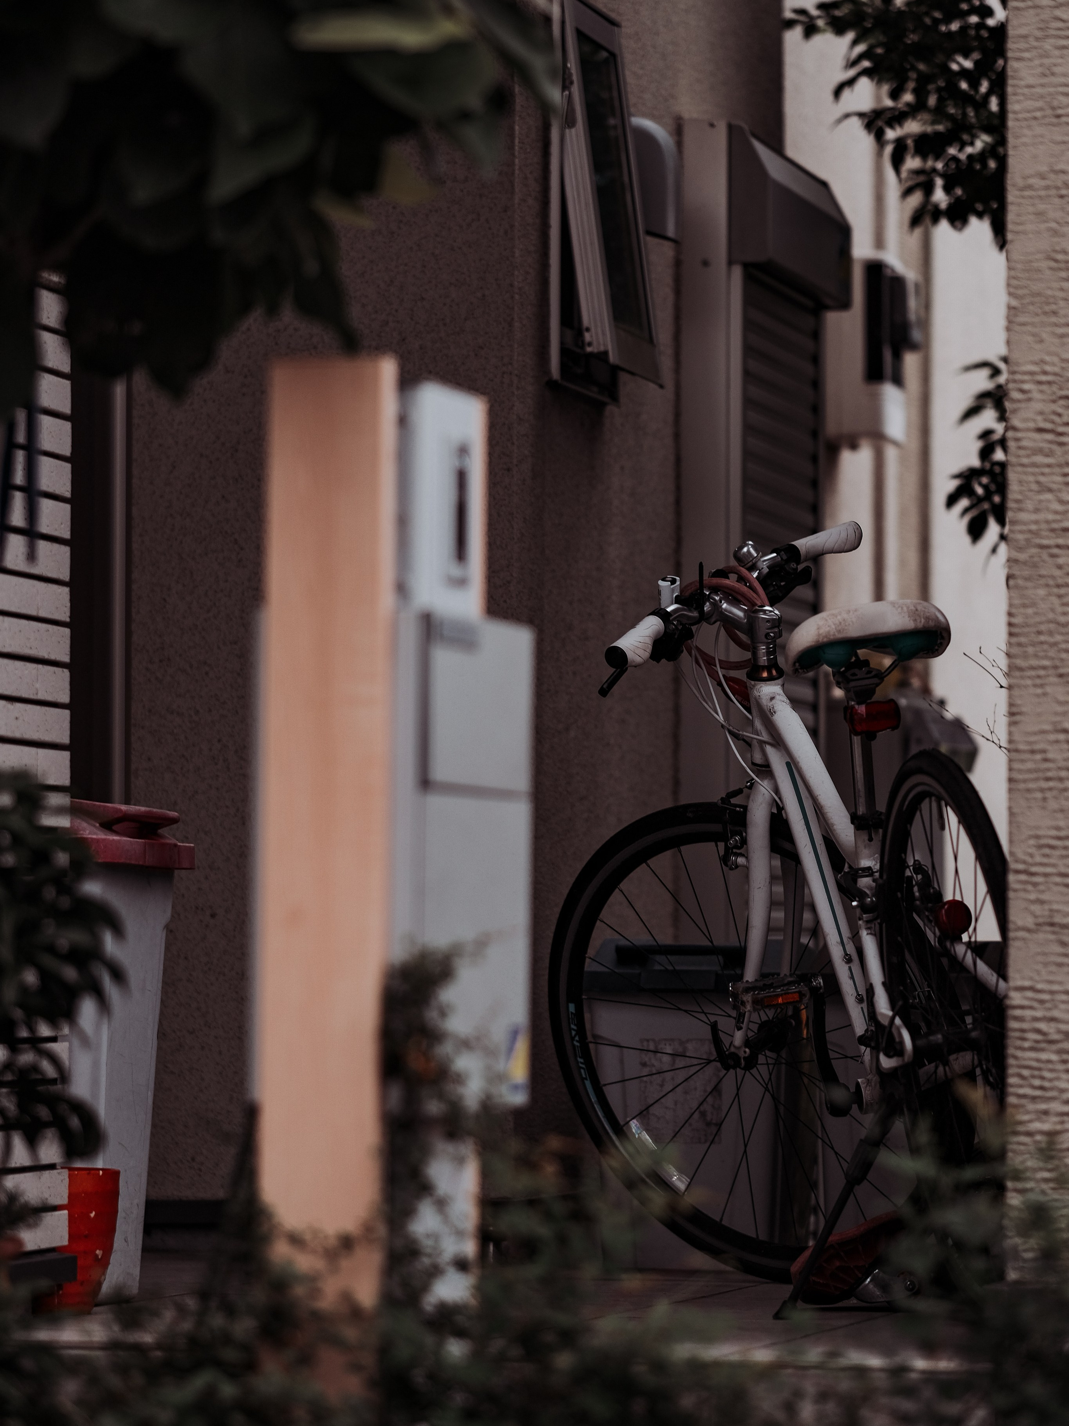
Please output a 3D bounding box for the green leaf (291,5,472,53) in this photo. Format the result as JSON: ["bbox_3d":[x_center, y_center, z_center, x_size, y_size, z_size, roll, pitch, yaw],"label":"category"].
[{"bbox_3d":[-0.107,-0.478,4.200,0.126,0.034,0.065,0,-3,0],"label":"green leaf"}]

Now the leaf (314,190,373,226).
[{"bbox_3d":[-0.138,-0.365,4.350,0.043,0.026,0.040,0,-3,0],"label":"leaf"}]

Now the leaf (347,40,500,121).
[{"bbox_3d":[-0.079,-0.452,4.250,0.108,0.066,0.060,0,-3,0],"label":"leaf"}]

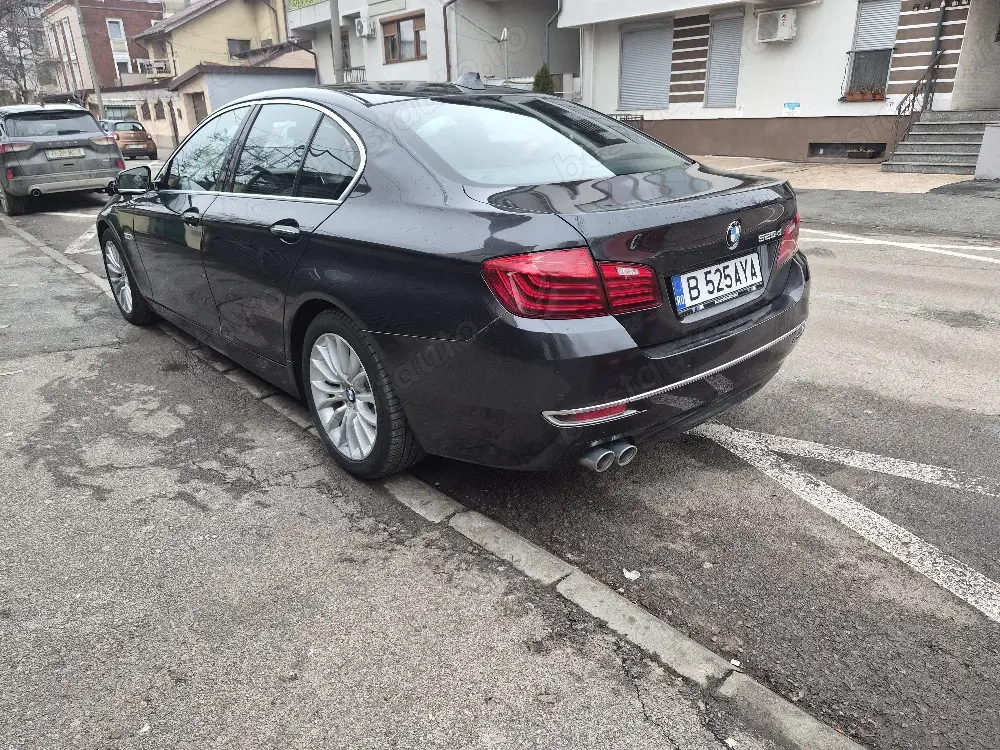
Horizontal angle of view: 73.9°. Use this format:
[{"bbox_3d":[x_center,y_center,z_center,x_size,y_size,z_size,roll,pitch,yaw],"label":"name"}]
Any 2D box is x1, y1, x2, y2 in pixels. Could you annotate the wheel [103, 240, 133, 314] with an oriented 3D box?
[{"bbox_3d":[-2.525,-0.685,4.588,0.200,0.490,0.490,-19,27,-40],"label":"wheel"}]

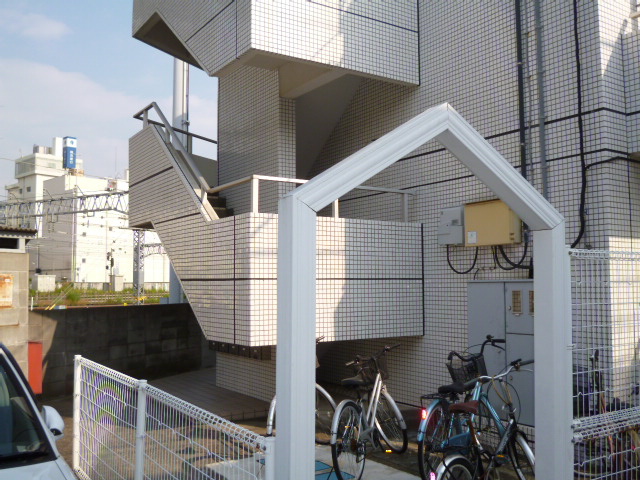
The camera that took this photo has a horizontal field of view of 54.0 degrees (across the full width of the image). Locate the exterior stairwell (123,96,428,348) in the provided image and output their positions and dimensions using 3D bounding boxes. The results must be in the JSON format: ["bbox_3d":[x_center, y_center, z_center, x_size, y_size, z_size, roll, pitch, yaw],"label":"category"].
[{"bbox_3d":[-0.853,-0.372,8.539,2.280,3.150,4.100,2,-5,-33],"label":"exterior stairwell"}]

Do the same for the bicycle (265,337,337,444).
[{"bbox_3d":[-0.150,1.557,6.073,0.570,1.080,1.800,-2,-4,20],"label":"bicycle"}]

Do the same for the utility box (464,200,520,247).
[{"bbox_3d":[1.769,-0.162,6.433,0.180,0.440,0.574,2,-5,-33],"label":"utility box"}]

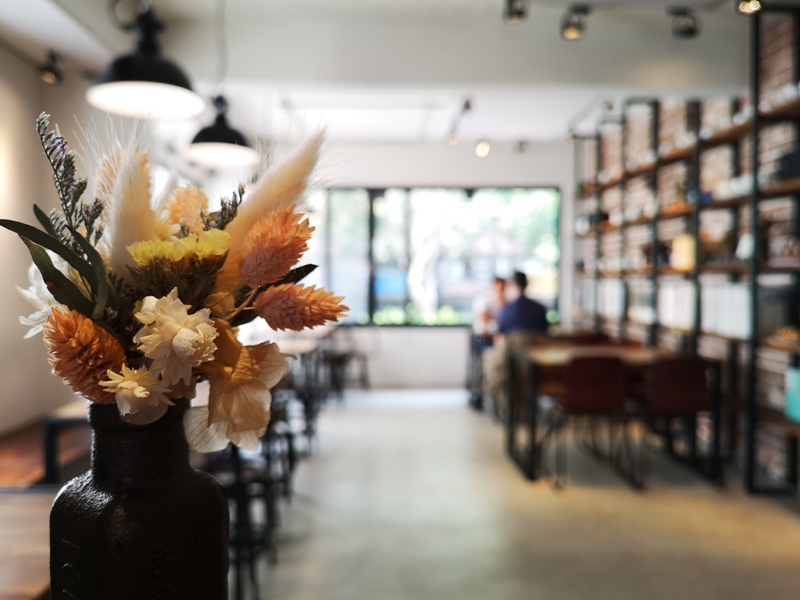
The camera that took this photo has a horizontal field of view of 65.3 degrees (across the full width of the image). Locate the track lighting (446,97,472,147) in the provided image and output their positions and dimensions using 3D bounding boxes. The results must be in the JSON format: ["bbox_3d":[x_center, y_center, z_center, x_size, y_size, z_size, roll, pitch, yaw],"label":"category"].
[{"bbox_3d":[0.619,-1.790,6.345,0.170,0.240,1.200,0,2,0],"label":"track lighting"}]

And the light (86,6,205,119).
[{"bbox_3d":[-0.894,-0.875,2.168,0.410,0.360,0.410,0,2,0],"label":"light"}]

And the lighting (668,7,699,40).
[{"bbox_3d":[1.744,-1.703,3.831,0.145,0.180,0.150,0,2,0],"label":"lighting"}]

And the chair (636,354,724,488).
[{"bbox_3d":[1.758,0.757,4.166,0.500,0.800,0.530,0,2,0],"label":"chair"}]

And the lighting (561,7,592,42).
[{"bbox_3d":[1.074,-1.703,3.828,0.145,0.180,0.150,0,2,0],"label":"lighting"}]

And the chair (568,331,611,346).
[{"bbox_3d":[1.669,0.706,5.354,0.500,0.800,0.530,0,2,0],"label":"chair"}]

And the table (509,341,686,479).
[{"bbox_3d":[1.452,0.772,4.465,1.270,0.750,0.840,0,2,0],"label":"table"}]

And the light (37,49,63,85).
[{"bbox_3d":[-2.538,-1.685,4.474,0.140,0.210,0.150,0,2,0],"label":"light"}]

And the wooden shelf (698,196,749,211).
[{"bbox_3d":[2.273,-0.644,4.159,0.300,0.045,0.750,0,2,0],"label":"wooden shelf"}]

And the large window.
[{"bbox_3d":[0.380,-0.516,7.438,3.080,1.660,0.100,0,2,0],"label":"large window"}]

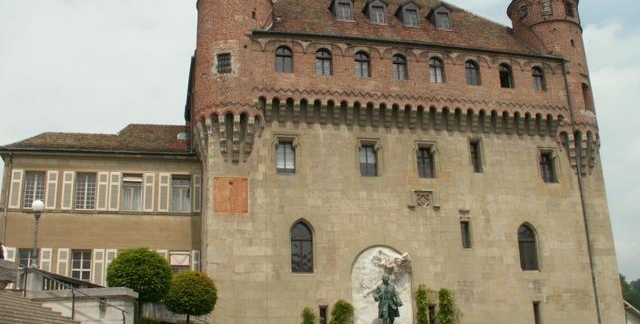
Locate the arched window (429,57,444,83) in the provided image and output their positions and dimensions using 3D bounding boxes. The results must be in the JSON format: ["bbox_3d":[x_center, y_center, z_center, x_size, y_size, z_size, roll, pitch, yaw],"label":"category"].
[{"bbox_3d":[6.004,-4.720,33.413,0.807,1.498,0.250,2,-19,-13],"label":"arched window"}]

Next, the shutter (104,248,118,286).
[{"bbox_3d":[-9.932,5.102,30.901,0.534,1.849,0.060,2,-16,-13],"label":"shutter"}]

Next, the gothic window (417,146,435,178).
[{"bbox_3d":[5.740,-0.021,35.113,1.009,1.893,0.300,2,-16,-16],"label":"gothic window"}]

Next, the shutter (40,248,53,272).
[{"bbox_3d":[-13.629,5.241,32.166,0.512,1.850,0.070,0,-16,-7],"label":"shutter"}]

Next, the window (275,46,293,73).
[{"bbox_3d":[-1.756,-4.969,31.600,0.831,1.459,0.250,2,-19,-13],"label":"window"}]

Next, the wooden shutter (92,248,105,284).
[{"bbox_3d":[-10.952,5.335,32.027,0.550,2.050,0.060,2,-19,-12],"label":"wooden shutter"}]

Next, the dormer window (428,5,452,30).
[{"bbox_3d":[7.492,-8.791,40.718,1.289,1.789,1.300,2,-16,-14],"label":"dormer window"}]

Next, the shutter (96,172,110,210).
[{"bbox_3d":[-11.434,1.551,34.113,0.525,2.038,0.060,2,-16,-14],"label":"shutter"}]

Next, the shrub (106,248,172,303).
[{"bbox_3d":[-6.989,4.424,25.000,2.450,2.150,2.450,2,-16,-14],"label":"shrub"}]

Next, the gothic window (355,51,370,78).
[{"bbox_3d":[2.257,-5.211,34.822,0.888,1.636,0.250,2,-16,-14],"label":"gothic window"}]

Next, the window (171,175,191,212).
[{"bbox_3d":[-7.301,1.675,34.098,1.006,1.992,0.200,0,-16,-7],"label":"window"}]

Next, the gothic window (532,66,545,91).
[{"bbox_3d":[11.714,-4.430,34.710,0.740,1.454,0.250,2,-19,-13],"label":"gothic window"}]

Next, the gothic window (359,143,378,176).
[{"bbox_3d":[2.581,-0.152,34.230,1.021,1.901,0.300,2,-16,-16],"label":"gothic window"}]

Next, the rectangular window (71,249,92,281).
[{"bbox_3d":[-11.324,5.027,30.731,0.919,1.840,0.200,2,-16,-13],"label":"rectangular window"}]

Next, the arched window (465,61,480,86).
[{"bbox_3d":[8.364,-4.842,35.556,0.948,1.562,0.300,2,-16,-15],"label":"arched window"}]

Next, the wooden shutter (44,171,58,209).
[{"bbox_3d":[-13.600,1.405,32.803,0.550,2.022,0.060,2,-19,-12],"label":"wooden shutter"}]

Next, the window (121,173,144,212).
[{"bbox_3d":[-9.779,1.622,33.811,1.014,1.949,0.200,0,-16,-7],"label":"window"}]

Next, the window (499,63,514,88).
[{"bbox_3d":[10.782,-4.999,37.358,0.940,1.634,0.250,2,-16,-16],"label":"window"}]

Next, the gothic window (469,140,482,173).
[{"bbox_3d":[8.606,-0.255,35.883,0.611,1.819,0.200,2,-16,-14],"label":"gothic window"}]

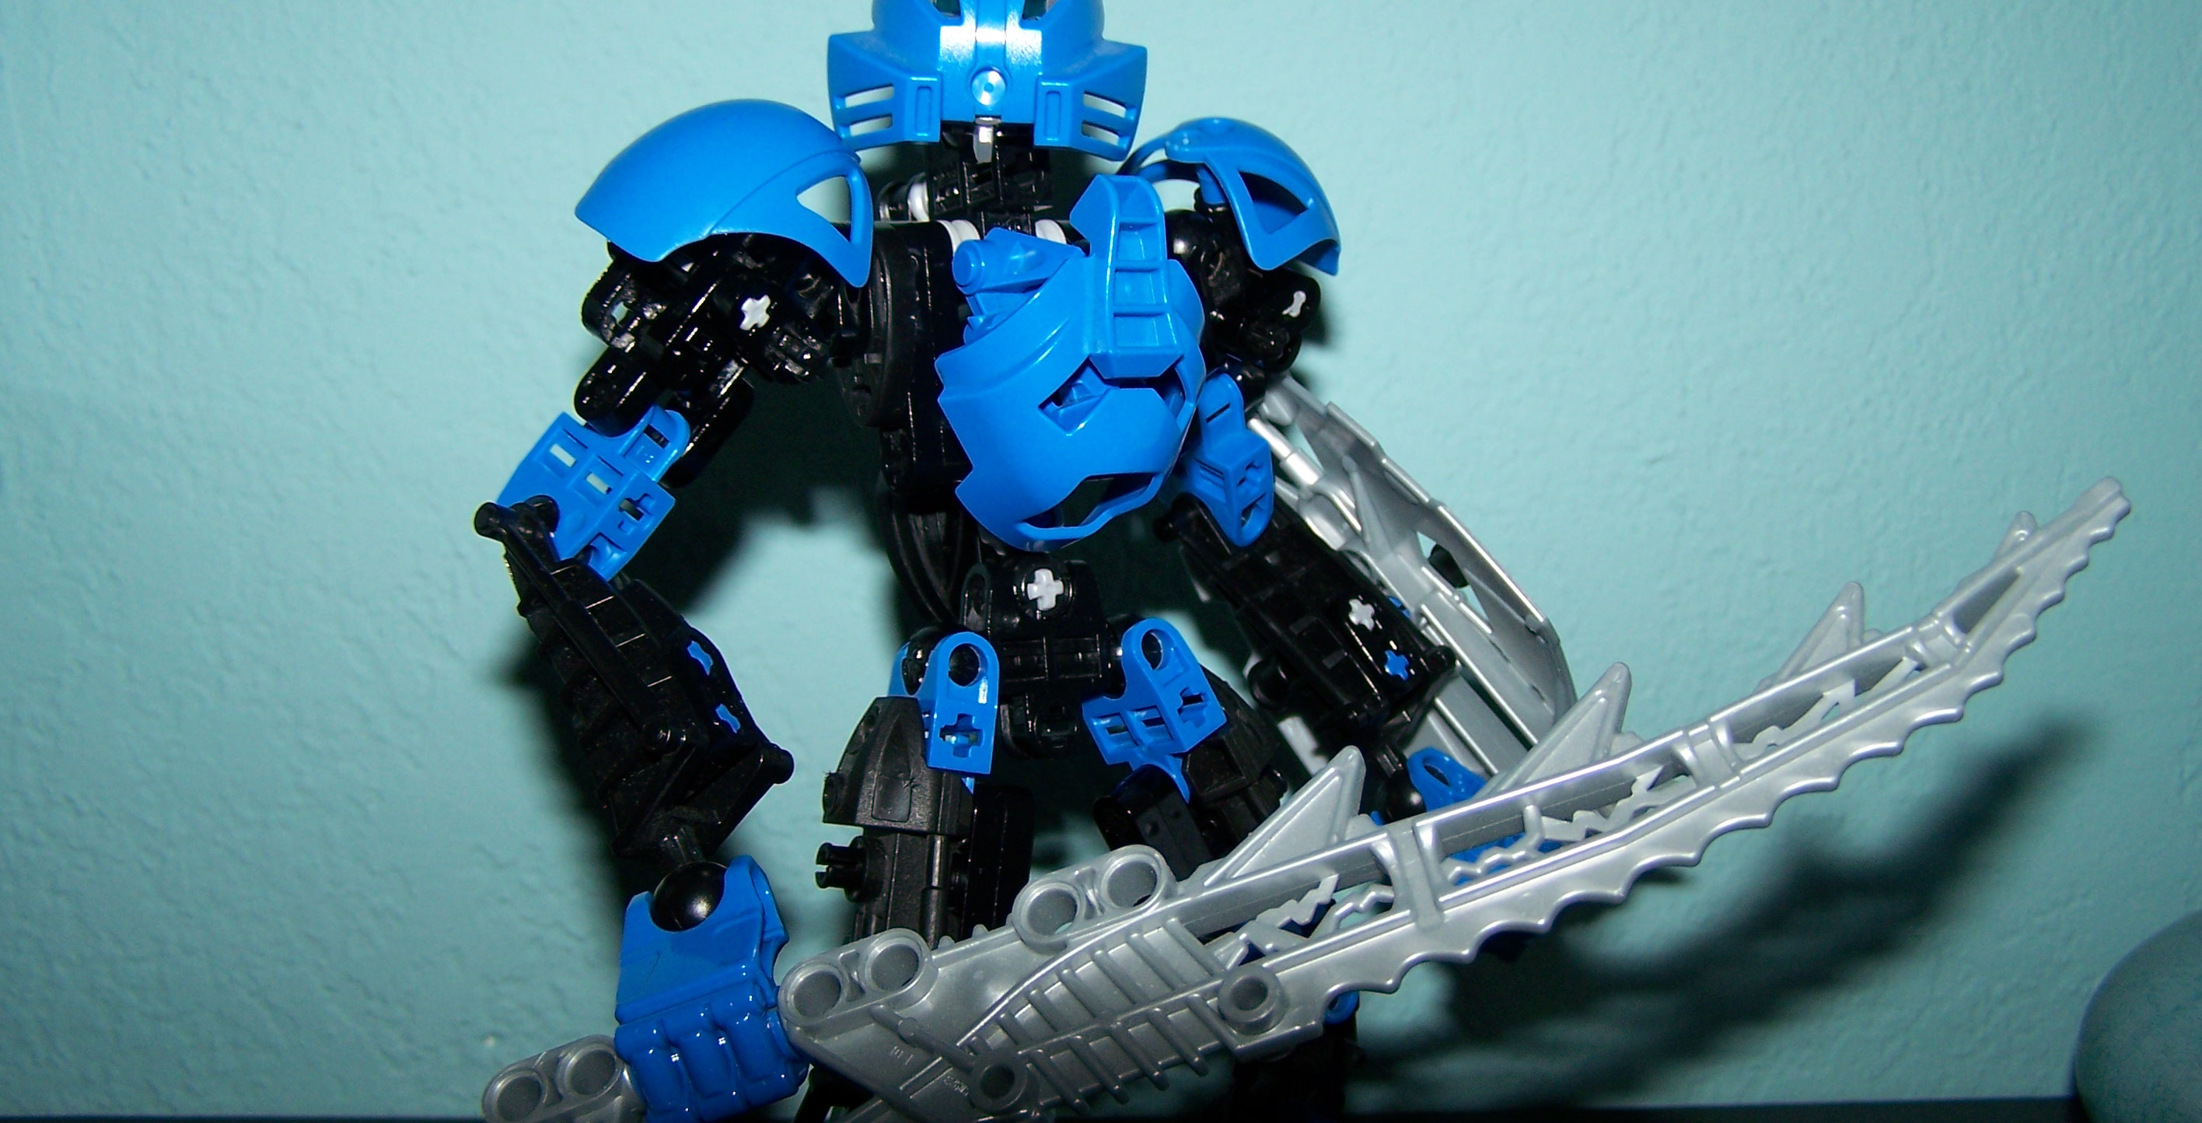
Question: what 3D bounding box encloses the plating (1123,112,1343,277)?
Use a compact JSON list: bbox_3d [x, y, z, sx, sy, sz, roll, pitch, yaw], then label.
[{"bbox_3d":[0.016,-0.043,0.285,0.024,0.018,0.025,-4,11,-23],"label":"plating"}]

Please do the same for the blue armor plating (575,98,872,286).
[{"bbox_3d":[-0.042,-0.041,0.268,0.030,0.020,0.024,4,10,20],"label":"blue armor plating"}]

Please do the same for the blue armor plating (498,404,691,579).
[{"bbox_3d":[-0.058,-0.009,0.282,0.014,0.022,0.016,33,8,-43],"label":"blue armor plating"}]

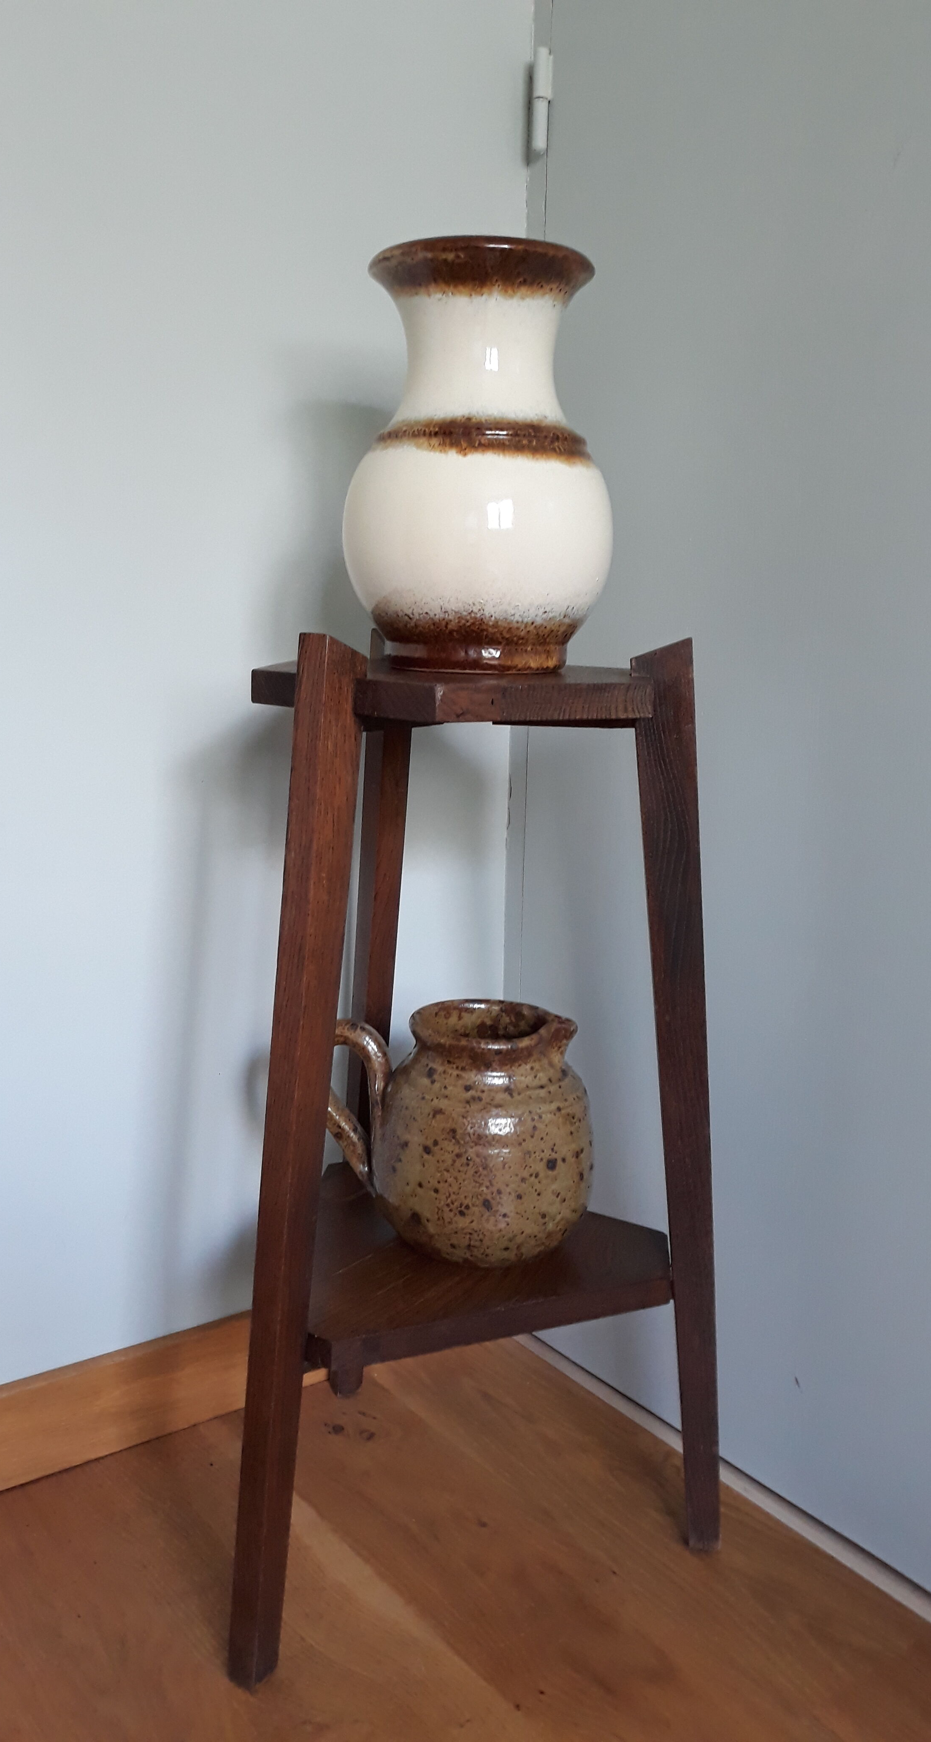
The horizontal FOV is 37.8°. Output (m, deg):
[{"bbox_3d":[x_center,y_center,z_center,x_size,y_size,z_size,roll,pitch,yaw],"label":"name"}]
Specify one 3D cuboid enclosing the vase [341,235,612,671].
[{"bbox_3d":[0.009,-0.268,0.913,0.183,0.263,0.183,2,10,0],"label":"vase"}]

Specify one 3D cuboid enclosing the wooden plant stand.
[{"bbox_3d":[-0.028,0.160,1.024,0.379,0.667,0.341,-3,11,-24],"label":"wooden plant stand"}]

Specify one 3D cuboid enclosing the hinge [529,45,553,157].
[{"bbox_3d":[0.065,-0.652,1.149,0.016,0.080,0.020,-6,13,-37],"label":"hinge"}]

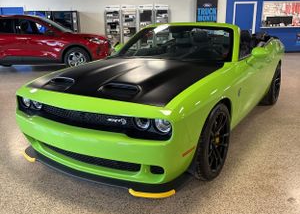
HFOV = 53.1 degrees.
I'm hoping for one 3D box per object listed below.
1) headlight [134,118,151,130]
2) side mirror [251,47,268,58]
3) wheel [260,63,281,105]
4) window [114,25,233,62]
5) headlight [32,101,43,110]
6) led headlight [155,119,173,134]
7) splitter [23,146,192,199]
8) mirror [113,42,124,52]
[{"bbox_3d":[-0.048,0.115,2.200,0.128,0.110,0.080,7,17,26],"label":"headlight"},{"bbox_3d":[1.232,-0.615,3.377,0.210,0.130,0.140,8,18,30],"label":"side mirror"},{"bbox_3d":[2.048,-0.399,5.184,0.280,0.720,0.720,8,18,30],"label":"wheel"},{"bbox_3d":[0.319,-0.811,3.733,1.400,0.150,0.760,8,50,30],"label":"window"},{"bbox_3d":[-1.021,-0.025,2.766,0.128,0.110,0.080,10,19,34],"label":"headlight"},{"bbox_3d":[0.102,0.127,2.121,0.135,0.115,0.080,6,17,22],"label":"led headlight"},{"bbox_3d":[-0.503,0.529,2.660,1.740,0.090,0.460,8,18,30],"label":"splitter"},{"bbox_3d":[-0.458,-0.865,4.359,0.210,0.130,0.140,8,18,30],"label":"mirror"}]

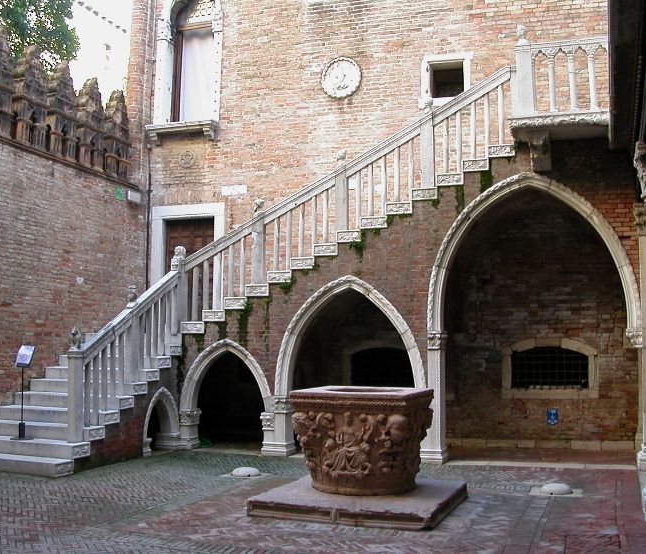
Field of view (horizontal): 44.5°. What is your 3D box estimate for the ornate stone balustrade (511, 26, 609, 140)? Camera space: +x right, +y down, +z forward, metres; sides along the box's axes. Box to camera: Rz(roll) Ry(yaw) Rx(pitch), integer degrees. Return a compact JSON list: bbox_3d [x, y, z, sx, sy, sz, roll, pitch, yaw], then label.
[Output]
[{"bbox_3d":[3.114,-2.609,10.433,1.306,1.374,0.488,-2,-6,21],"label":"ornate stone balustrade"}]

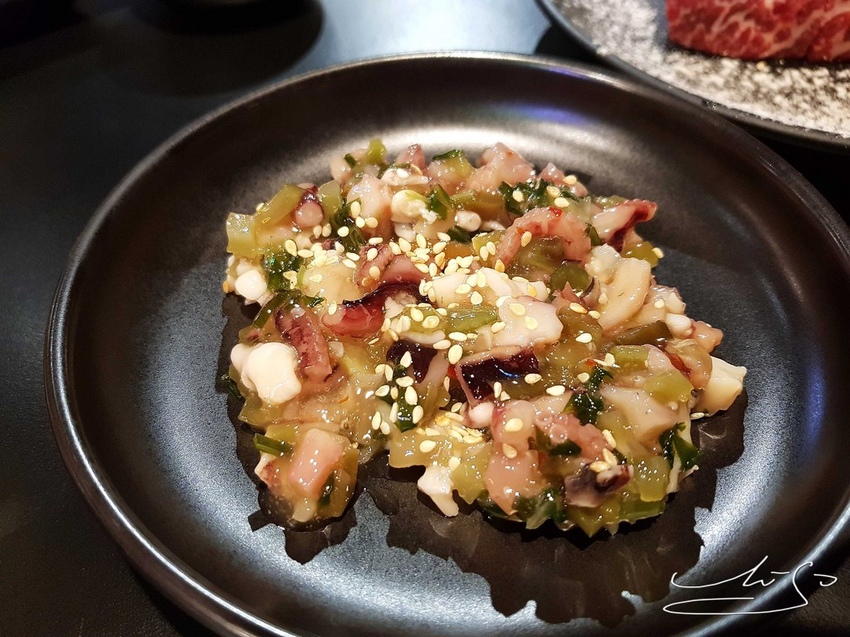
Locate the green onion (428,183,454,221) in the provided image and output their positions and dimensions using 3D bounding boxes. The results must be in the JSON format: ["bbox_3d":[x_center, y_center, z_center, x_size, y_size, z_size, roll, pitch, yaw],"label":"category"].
[{"bbox_3d":[0.004,-0.031,0.170,0.005,0.004,0.008,-13,51,-12],"label":"green onion"}]

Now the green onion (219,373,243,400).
[{"bbox_3d":[-0.044,0.015,0.144,0.002,0.003,0.006,-34,58,-27],"label":"green onion"}]

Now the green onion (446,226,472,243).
[{"bbox_3d":[0.009,-0.021,0.163,0.006,0.002,0.003,23,53,18],"label":"green onion"}]

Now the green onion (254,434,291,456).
[{"bbox_3d":[-0.030,0.025,0.127,0.007,0.003,0.003,9,50,7],"label":"green onion"}]

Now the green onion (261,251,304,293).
[{"bbox_3d":[-0.033,-0.011,0.150,0.009,0.004,0.008,7,49,5],"label":"green onion"}]

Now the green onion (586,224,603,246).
[{"bbox_3d":[0.044,-0.021,0.165,0.002,0.003,0.005,-9,50,-9],"label":"green onion"}]

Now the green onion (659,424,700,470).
[{"bbox_3d":[0.051,0.026,0.128,0.005,0.004,0.006,-13,50,-11],"label":"green onion"}]

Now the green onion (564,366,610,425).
[{"bbox_3d":[0.032,0.015,0.126,0.007,0.004,0.010,14,50,11],"label":"green onion"}]

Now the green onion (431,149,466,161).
[{"bbox_3d":[0.007,-0.048,0.186,0.009,0.002,0.003,-14,51,-12],"label":"green onion"}]

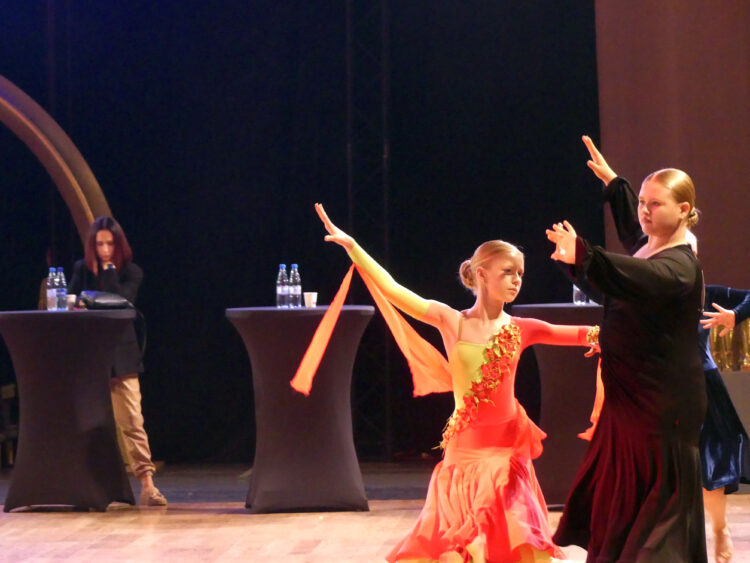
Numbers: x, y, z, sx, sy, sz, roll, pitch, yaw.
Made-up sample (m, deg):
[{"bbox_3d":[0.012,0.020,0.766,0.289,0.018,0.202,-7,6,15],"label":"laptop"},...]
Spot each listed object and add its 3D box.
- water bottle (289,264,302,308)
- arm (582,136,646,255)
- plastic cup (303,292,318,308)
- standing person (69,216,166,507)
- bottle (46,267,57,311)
[{"bbox_3d":[-0.424,0.027,23.200,0.066,0.236,0.066,-1,1,0],"label":"water bottle"},{"bbox_3d":[0.827,-0.292,14.900,0.170,0.430,0.200,-26,6,-10],"label":"arm"},{"bbox_3d":[-0.343,0.102,23.200,0.076,0.083,0.076,-1,1,0],"label":"plastic cup"},{"bbox_3d":[-1.414,0.439,23.800,0.530,1.600,0.480,-1,1,6],"label":"standing person"},{"bbox_3d":[-1.748,0.039,23.500,0.066,0.236,0.066,-1,1,0],"label":"bottle"}]

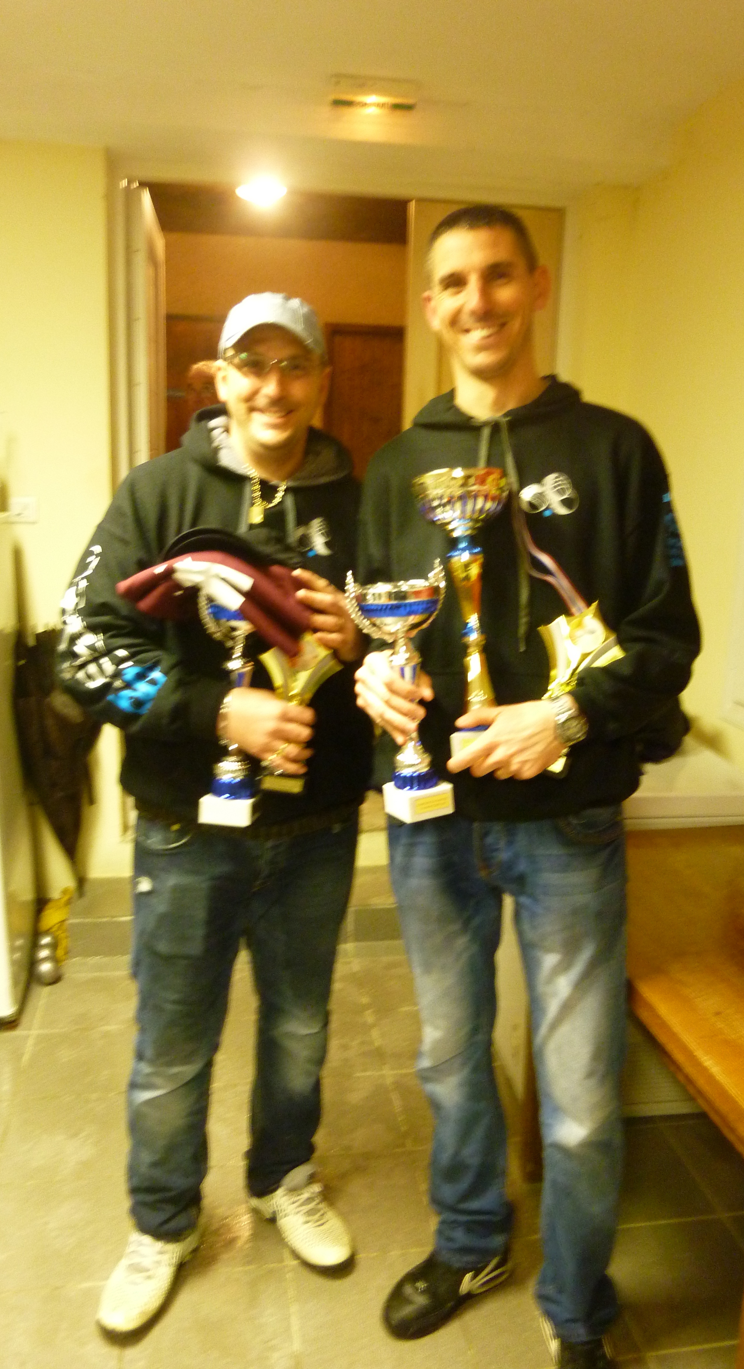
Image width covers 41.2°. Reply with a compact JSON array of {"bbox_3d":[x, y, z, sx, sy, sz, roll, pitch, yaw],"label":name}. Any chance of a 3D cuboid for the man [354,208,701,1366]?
[{"bbox_3d":[0.230,0.252,1.579,0.540,1.860,0.430,5,13,19],"label":"man"}]

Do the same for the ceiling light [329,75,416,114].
[{"bbox_3d":[-0.007,-1.426,2.399,0.215,0.060,0.110,-1,12,-10],"label":"ceiling light"}]

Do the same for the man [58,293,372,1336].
[{"bbox_3d":[-0.260,0.253,1.743,0.550,1.770,0.420,-3,13,-19],"label":"man"}]

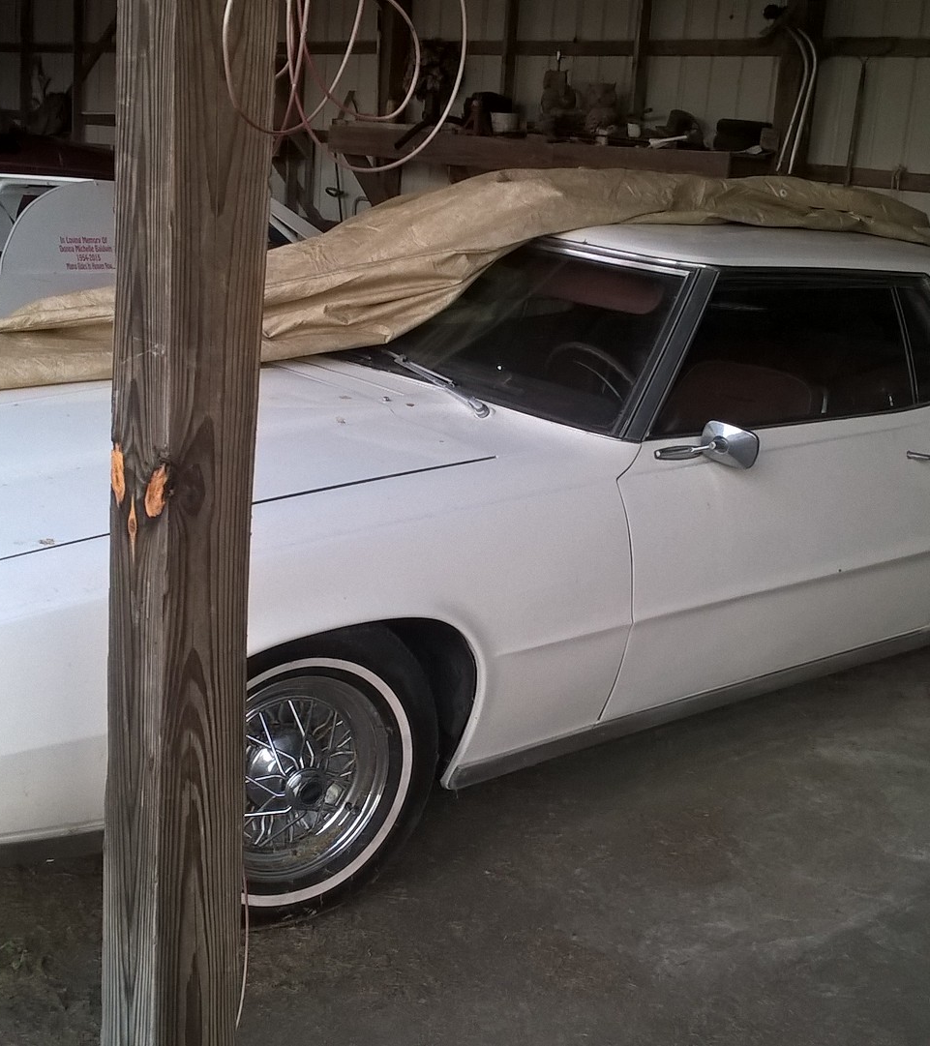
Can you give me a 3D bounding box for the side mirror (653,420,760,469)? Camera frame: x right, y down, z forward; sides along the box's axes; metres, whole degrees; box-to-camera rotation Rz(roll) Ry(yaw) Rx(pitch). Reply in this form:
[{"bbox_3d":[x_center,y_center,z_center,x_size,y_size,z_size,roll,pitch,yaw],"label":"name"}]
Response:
[{"bbox_3d":[0.521,-0.160,3.133,0.185,0.092,0.160,-8,19,-40],"label":"side mirror"}]

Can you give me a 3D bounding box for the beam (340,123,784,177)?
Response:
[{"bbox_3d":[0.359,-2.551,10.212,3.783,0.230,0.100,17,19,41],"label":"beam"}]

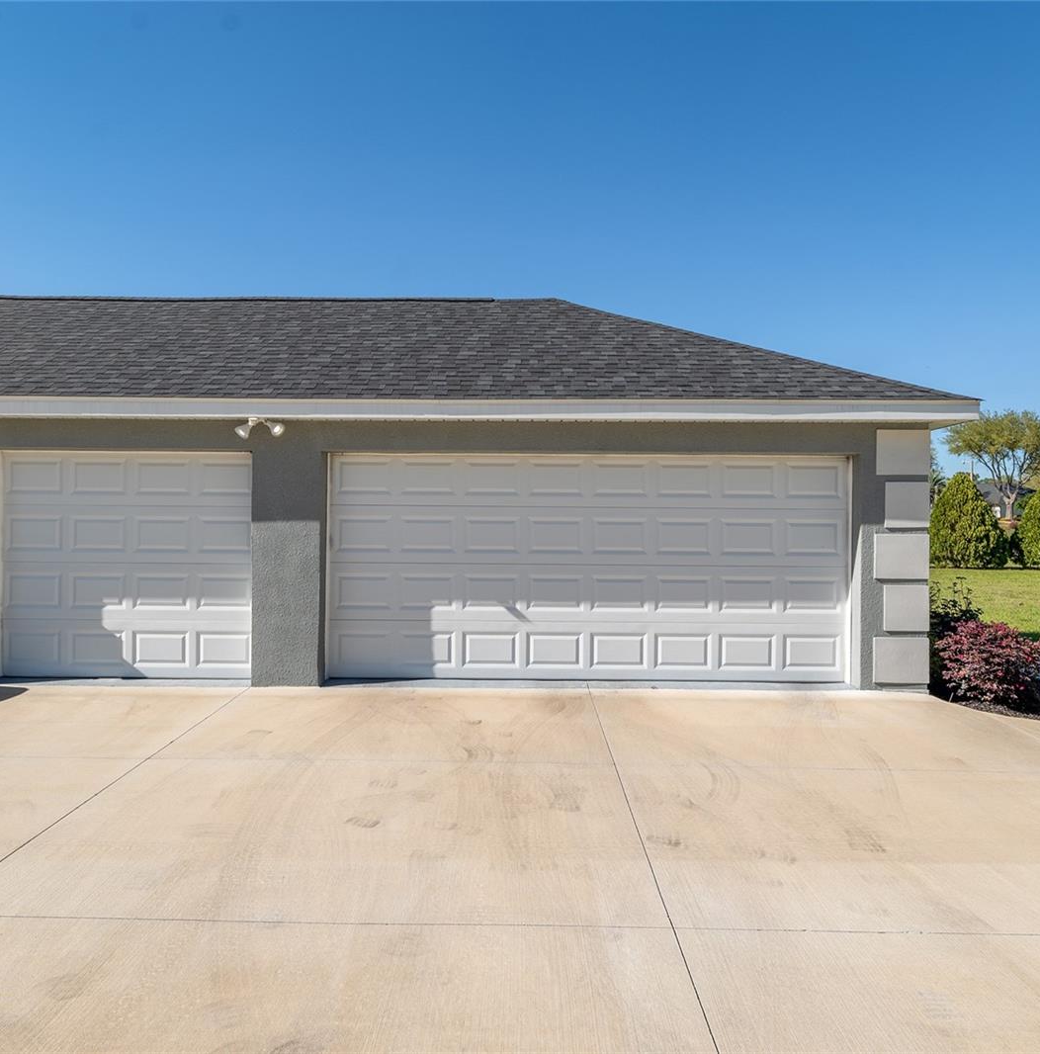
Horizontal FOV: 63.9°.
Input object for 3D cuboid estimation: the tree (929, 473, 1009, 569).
[{"bbox_3d":[15.130,-0.190,28.500,2.600,3.250,2.600,1,0,28],"label":"tree"}]

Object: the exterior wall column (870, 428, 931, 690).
[{"bbox_3d":[3.410,0.285,7.660,0.510,2.340,0.420,0,0,1],"label":"exterior wall column"}]

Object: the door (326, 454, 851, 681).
[{"bbox_3d":[0.645,0.370,7.780,4.880,2.140,0.090,0,0,1],"label":"door"}]

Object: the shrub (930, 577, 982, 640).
[{"bbox_3d":[4.485,1.012,9.000,1.000,1.000,1.000,1,0,26],"label":"shrub"}]

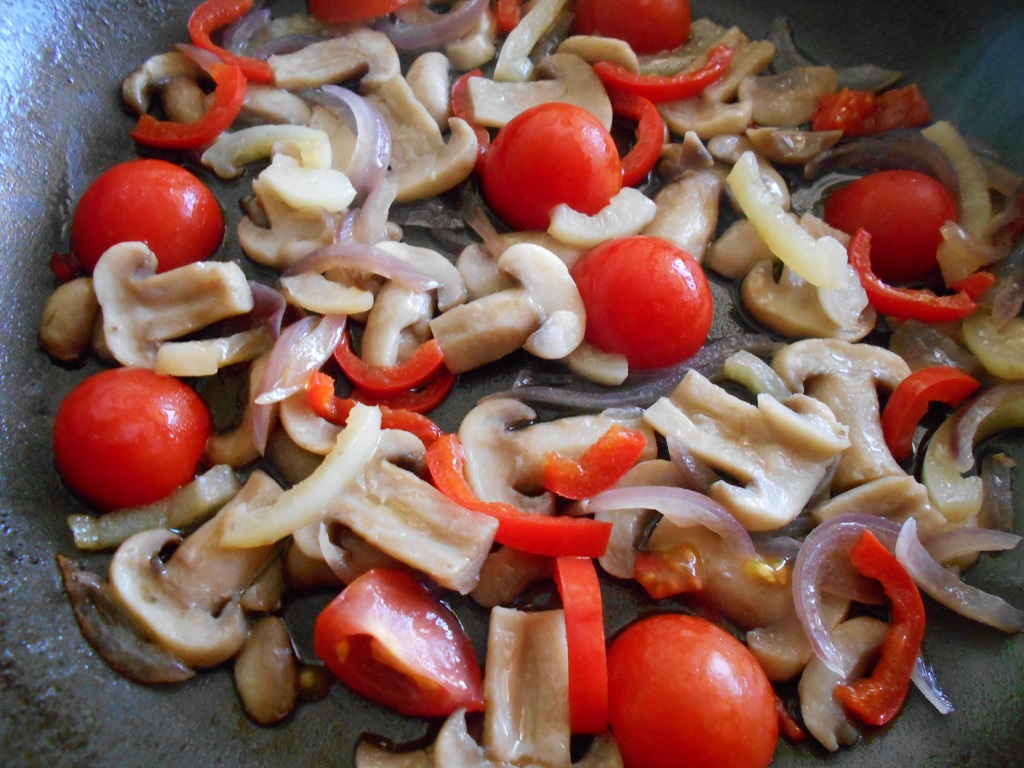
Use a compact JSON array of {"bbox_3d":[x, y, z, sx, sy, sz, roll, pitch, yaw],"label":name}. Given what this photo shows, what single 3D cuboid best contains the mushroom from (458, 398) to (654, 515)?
[{"bbox_3d":[0.011,0.015,0.172,0.043,0.011,0.026,-5,65,-2],"label":"mushroom"}]

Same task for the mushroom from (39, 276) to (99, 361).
[{"bbox_3d":[-0.101,-0.015,0.178,0.015,0.013,0.019,1,62,-2],"label":"mushroom"}]

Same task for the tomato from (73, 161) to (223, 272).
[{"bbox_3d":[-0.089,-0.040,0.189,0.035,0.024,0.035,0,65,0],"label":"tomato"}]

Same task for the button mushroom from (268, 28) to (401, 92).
[{"bbox_3d":[-0.048,-0.083,0.211,0.034,0.012,0.023,-9,56,-9],"label":"button mushroom"}]

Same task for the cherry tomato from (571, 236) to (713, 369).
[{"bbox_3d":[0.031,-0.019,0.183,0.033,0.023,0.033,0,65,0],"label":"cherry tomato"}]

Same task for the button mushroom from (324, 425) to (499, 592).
[{"bbox_3d":[-0.022,0.029,0.162,0.035,0.012,0.029,25,64,11],"label":"button mushroom"}]

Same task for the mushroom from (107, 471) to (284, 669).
[{"bbox_3d":[-0.061,0.037,0.160,0.028,0.013,0.035,24,64,10],"label":"mushroom"}]

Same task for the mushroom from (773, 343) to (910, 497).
[{"bbox_3d":[0.074,0.009,0.176,0.029,0.012,0.037,8,62,2],"label":"mushroom"}]

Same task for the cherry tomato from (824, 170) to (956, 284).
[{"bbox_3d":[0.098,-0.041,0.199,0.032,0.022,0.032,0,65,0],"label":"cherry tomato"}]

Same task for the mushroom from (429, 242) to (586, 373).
[{"bbox_3d":[-0.001,-0.013,0.179,0.036,0.013,0.027,-20,65,-13],"label":"mushroom"}]

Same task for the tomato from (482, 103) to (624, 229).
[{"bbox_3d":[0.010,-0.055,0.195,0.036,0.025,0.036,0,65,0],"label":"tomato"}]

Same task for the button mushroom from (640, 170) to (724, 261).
[{"bbox_3d":[0.045,-0.042,0.200,0.021,0.013,0.035,17,66,8],"label":"button mushroom"}]

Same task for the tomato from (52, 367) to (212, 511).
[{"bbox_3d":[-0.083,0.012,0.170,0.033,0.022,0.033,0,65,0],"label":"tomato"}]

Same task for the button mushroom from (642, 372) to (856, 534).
[{"bbox_3d":[0.050,0.013,0.168,0.036,0.014,0.032,36,70,15],"label":"button mushroom"}]

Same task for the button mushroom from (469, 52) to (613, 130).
[{"bbox_3d":[0.007,-0.072,0.209,0.038,0.012,0.030,-4,62,-5],"label":"button mushroom"}]

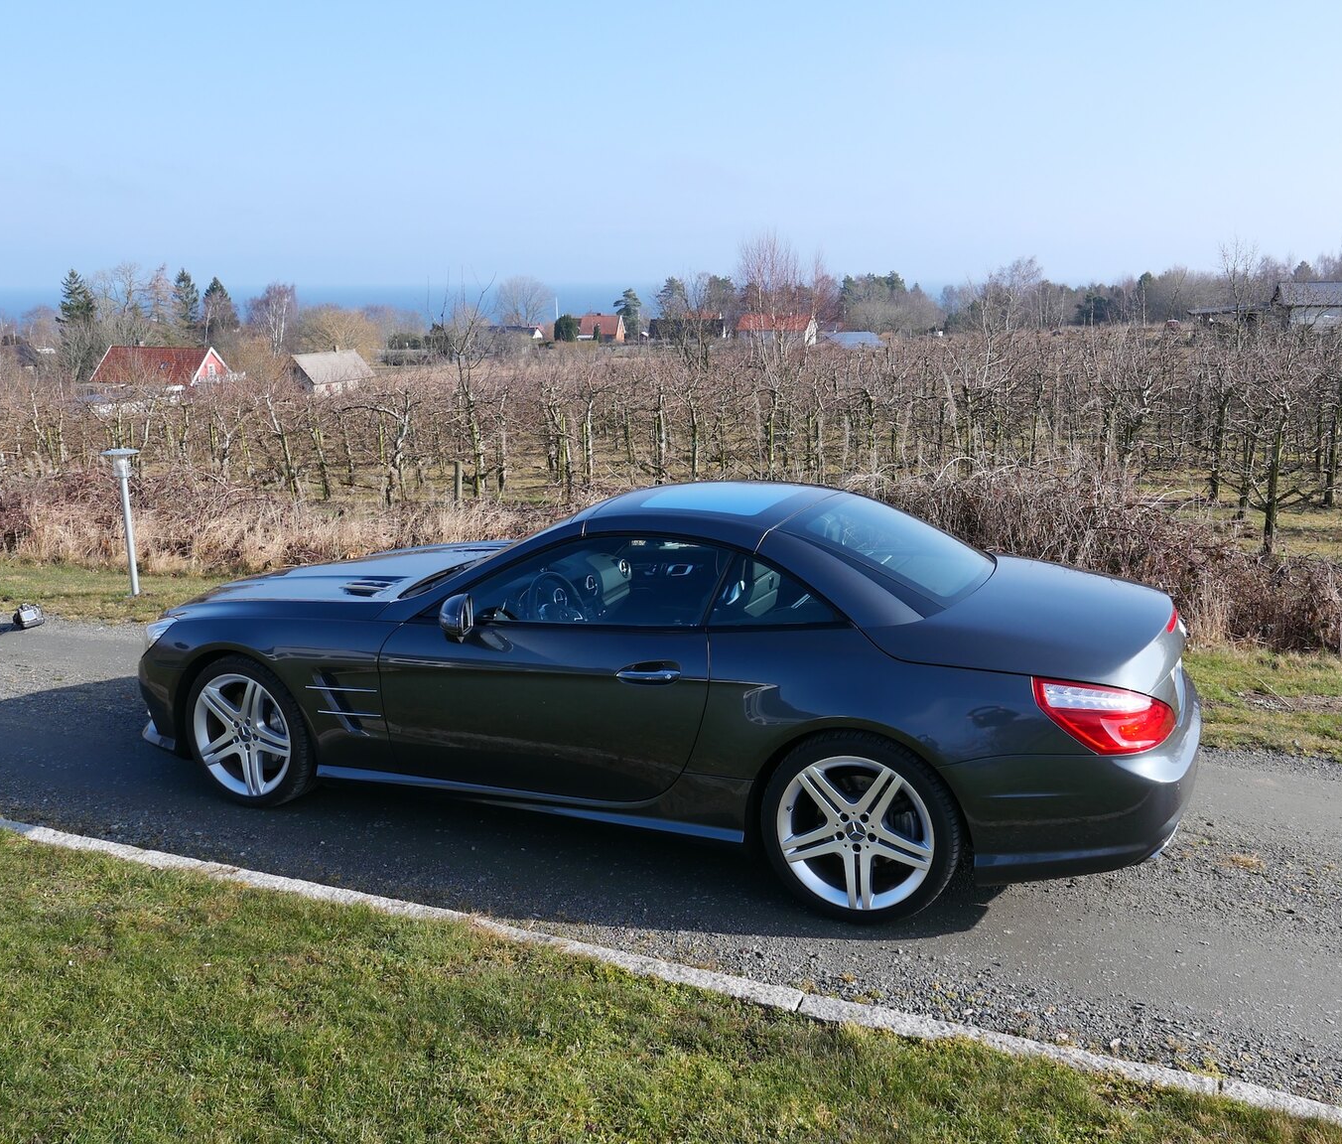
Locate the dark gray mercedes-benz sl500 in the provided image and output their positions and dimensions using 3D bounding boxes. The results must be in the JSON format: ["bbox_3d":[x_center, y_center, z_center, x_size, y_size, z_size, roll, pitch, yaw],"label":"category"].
[{"bbox_3d":[-0.194,0.267,4.993,4.610,1.315,1.930,4,13,22],"label":"dark gray mercedes-benz sl500"}]

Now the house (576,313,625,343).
[{"bbox_3d":[-14.357,-49.753,235.432,8.600,6.100,7.500,2,15,10],"label":"house"}]

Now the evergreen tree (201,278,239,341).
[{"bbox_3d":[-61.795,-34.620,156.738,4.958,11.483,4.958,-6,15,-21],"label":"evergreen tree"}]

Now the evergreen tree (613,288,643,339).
[{"bbox_3d":[-9.467,-55.933,248.610,6.408,11.657,6.408,-1,14,-2],"label":"evergreen tree"}]

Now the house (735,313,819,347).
[{"bbox_3d":[21.965,-49.522,234.603,15.000,6.200,7.200,7,16,26],"label":"house"}]

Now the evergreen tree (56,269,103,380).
[{"bbox_3d":[-70.223,-28.821,135.141,5.383,13.793,5.383,-8,16,-27],"label":"evergreen tree"}]

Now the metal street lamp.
[{"bbox_3d":[-4.111,-0.370,8.648,0.290,1.115,0.290,-6,16,-24],"label":"metal street lamp"}]

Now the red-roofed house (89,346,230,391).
[{"bbox_3d":[-59.101,-23.019,133.171,15.082,6.204,7.200,5,15,21],"label":"red-roofed house"}]

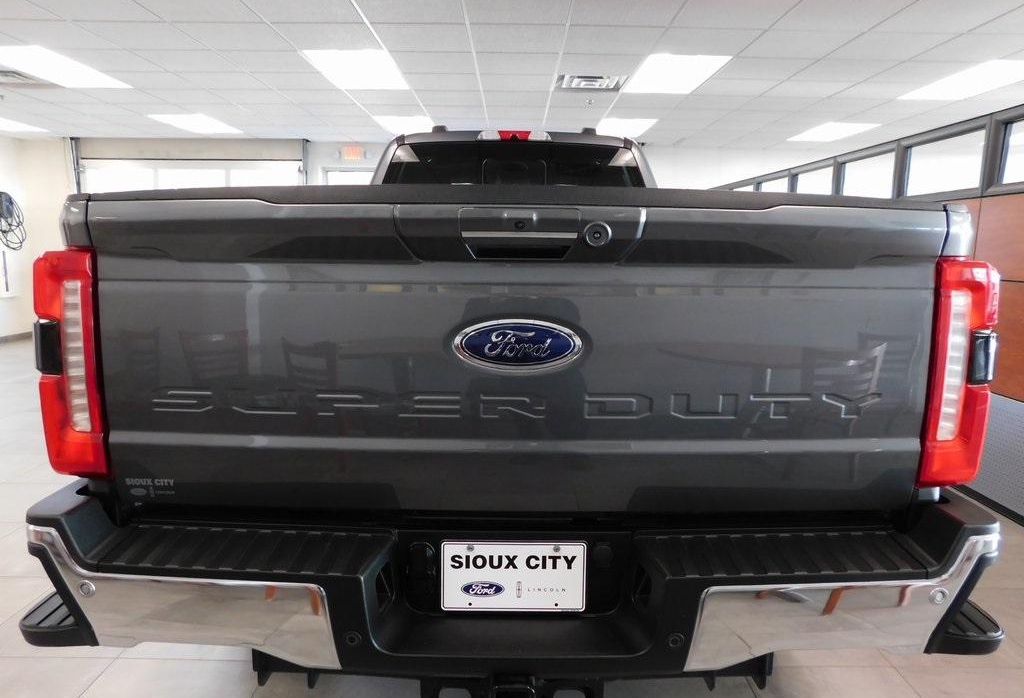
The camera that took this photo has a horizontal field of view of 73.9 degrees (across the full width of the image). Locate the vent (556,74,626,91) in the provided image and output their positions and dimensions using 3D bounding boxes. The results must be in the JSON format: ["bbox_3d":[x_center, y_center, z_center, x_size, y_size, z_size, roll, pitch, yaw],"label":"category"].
[{"bbox_3d":[0.640,-2.215,5.648,0.605,0.050,0.605,1,9,0],"label":"vent"}]

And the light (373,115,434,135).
[{"bbox_3d":[-1.167,-2.572,7.768,0.605,0.080,1.210,1,8,0],"label":"light"}]

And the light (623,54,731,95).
[{"bbox_3d":[1.255,-2.172,5.353,0.604,0.070,1.207,1,8,0],"label":"light"}]

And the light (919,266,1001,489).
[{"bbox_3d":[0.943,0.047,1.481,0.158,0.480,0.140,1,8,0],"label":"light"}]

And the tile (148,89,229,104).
[{"bbox_3d":[-3.003,-2.345,6.269,0.605,0.020,0.605,1,8,0],"label":"tile"}]

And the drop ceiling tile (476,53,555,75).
[{"bbox_3d":[0.032,-2.115,5.038,0.605,0.020,0.605,1,9,0],"label":"drop ceiling tile"}]

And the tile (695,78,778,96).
[{"bbox_3d":[1.871,-2.182,5.655,0.605,0.020,0.605,1,8,0],"label":"tile"}]

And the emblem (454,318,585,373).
[{"bbox_3d":[0.012,-0.005,1.402,0.268,0.115,0.025,1,8,0],"label":"emblem"}]

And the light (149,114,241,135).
[{"bbox_3d":[-3.605,-2.609,7.774,0.605,0.080,1.210,1,8,0],"label":"light"}]

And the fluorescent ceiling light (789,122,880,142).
[{"bbox_3d":[3.700,-2.494,7.763,0.604,0.070,1.207,1,8,0],"label":"fluorescent ceiling light"}]

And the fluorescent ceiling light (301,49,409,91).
[{"bbox_3d":[-1.178,-2.213,5.357,0.605,0.080,1.210,1,8,0],"label":"fluorescent ceiling light"}]

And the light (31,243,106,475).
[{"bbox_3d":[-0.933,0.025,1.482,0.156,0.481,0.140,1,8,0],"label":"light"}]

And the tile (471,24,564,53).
[{"bbox_3d":[0.031,-2.020,4.426,0.605,0.020,0.605,1,9,0],"label":"tile"}]

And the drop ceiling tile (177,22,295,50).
[{"bbox_3d":[-1.796,-2.059,4.454,0.604,0.020,0.604,1,8,0],"label":"drop ceiling tile"}]

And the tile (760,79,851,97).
[{"bbox_3d":[2.461,-2.173,5.651,0.605,0.020,0.605,1,9,0],"label":"tile"}]

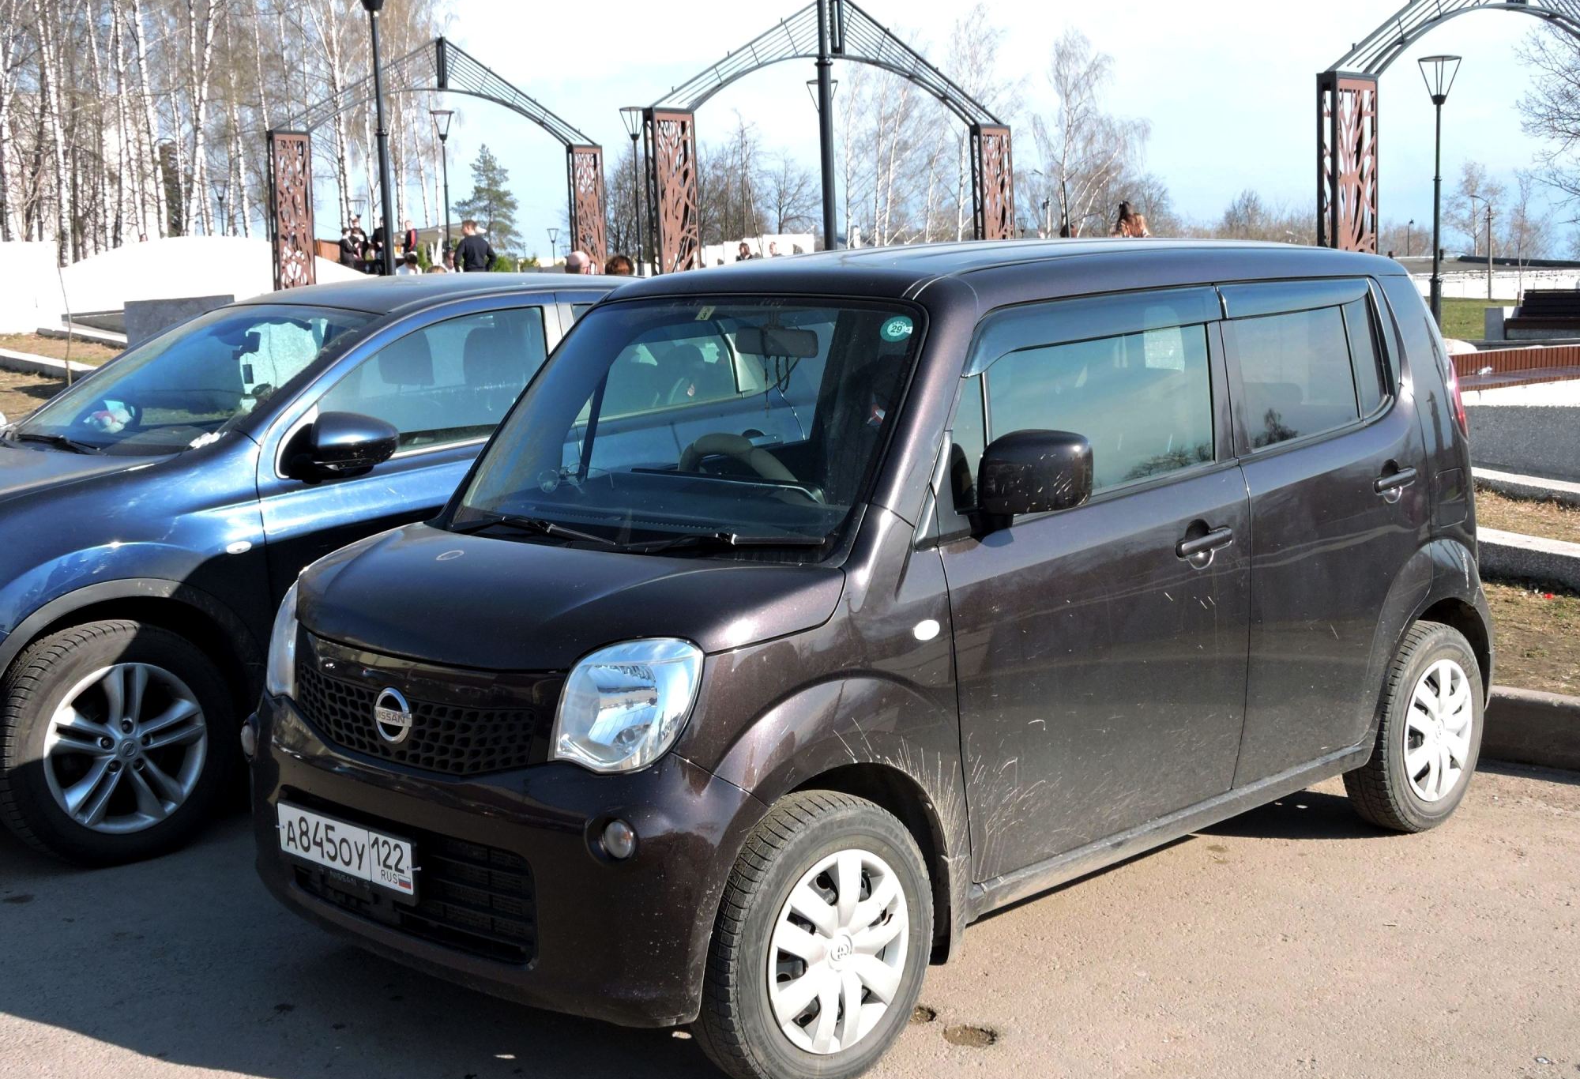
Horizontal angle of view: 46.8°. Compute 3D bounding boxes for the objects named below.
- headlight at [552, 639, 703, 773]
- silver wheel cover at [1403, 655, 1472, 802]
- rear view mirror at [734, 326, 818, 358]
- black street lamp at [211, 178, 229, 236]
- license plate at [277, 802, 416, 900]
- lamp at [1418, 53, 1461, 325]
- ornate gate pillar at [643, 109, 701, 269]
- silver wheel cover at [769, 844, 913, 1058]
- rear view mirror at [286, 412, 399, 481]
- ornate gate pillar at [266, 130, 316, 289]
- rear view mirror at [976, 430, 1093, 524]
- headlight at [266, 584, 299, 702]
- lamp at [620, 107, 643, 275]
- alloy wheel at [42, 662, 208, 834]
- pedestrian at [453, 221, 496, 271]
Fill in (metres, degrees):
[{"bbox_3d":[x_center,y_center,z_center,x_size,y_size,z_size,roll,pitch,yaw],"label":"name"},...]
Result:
[{"bbox_3d":[-0.290,0.301,3.326,0.235,0.230,0.215,4,9,38],"label":"headlight"},{"bbox_3d":[1.816,0.540,5.191,0.395,0.395,0.080,-9,10,-44],"label":"silver wheel cover"},{"bbox_3d":[-0.032,-0.464,4.300,0.225,0.068,0.038,2,8,29],"label":"rear view mirror"},{"bbox_3d":[-22.105,-11.731,71.247,0.650,4.600,0.650,-2,6,0],"label":"black street lamp"},{"bbox_3d":[-0.908,0.637,3.740,0.015,0.112,0.520,-9,10,-43],"label":"license plate"},{"bbox_3d":[9.861,-4.993,27.747,0.660,4.600,0.660,-2,6,0],"label":"lamp"},{"bbox_3d":[-1.607,-4.204,25.209,0.660,3.400,0.320,-9,10,-43],"label":"ornate gate pillar"},{"bbox_3d":[0.080,0.798,3.571,0.395,0.395,0.070,-9,10,-44],"label":"silver wheel cover"},{"bbox_3d":[-1.305,-0.268,5.291,0.240,0.195,0.220,4,9,44],"label":"rear view mirror"},{"bbox_3d":[-7.192,-4.451,26.659,0.570,2.960,0.200,-7,8,-41],"label":"ornate gate pillar"},{"bbox_3d":[0.479,-0.124,3.571,0.130,0.185,0.220,-8,9,-44],"label":"rear view mirror"},{"bbox_3d":[-1.077,0.220,4.029,0.220,0.250,0.240,-8,9,-44],"label":"headlight"},{"bbox_3d":[-2.325,-4.692,28.240,0.440,3.900,0.440,5,10,44],"label":"lamp"},{"bbox_3d":[-1.841,0.562,4.994,0.180,0.465,0.465,4,9,44],"label":"alloy wheel"},{"bbox_3d":[-4.410,-3.606,25.608,0.560,1.750,0.340,-4,7,-17],"label":"pedestrian"}]

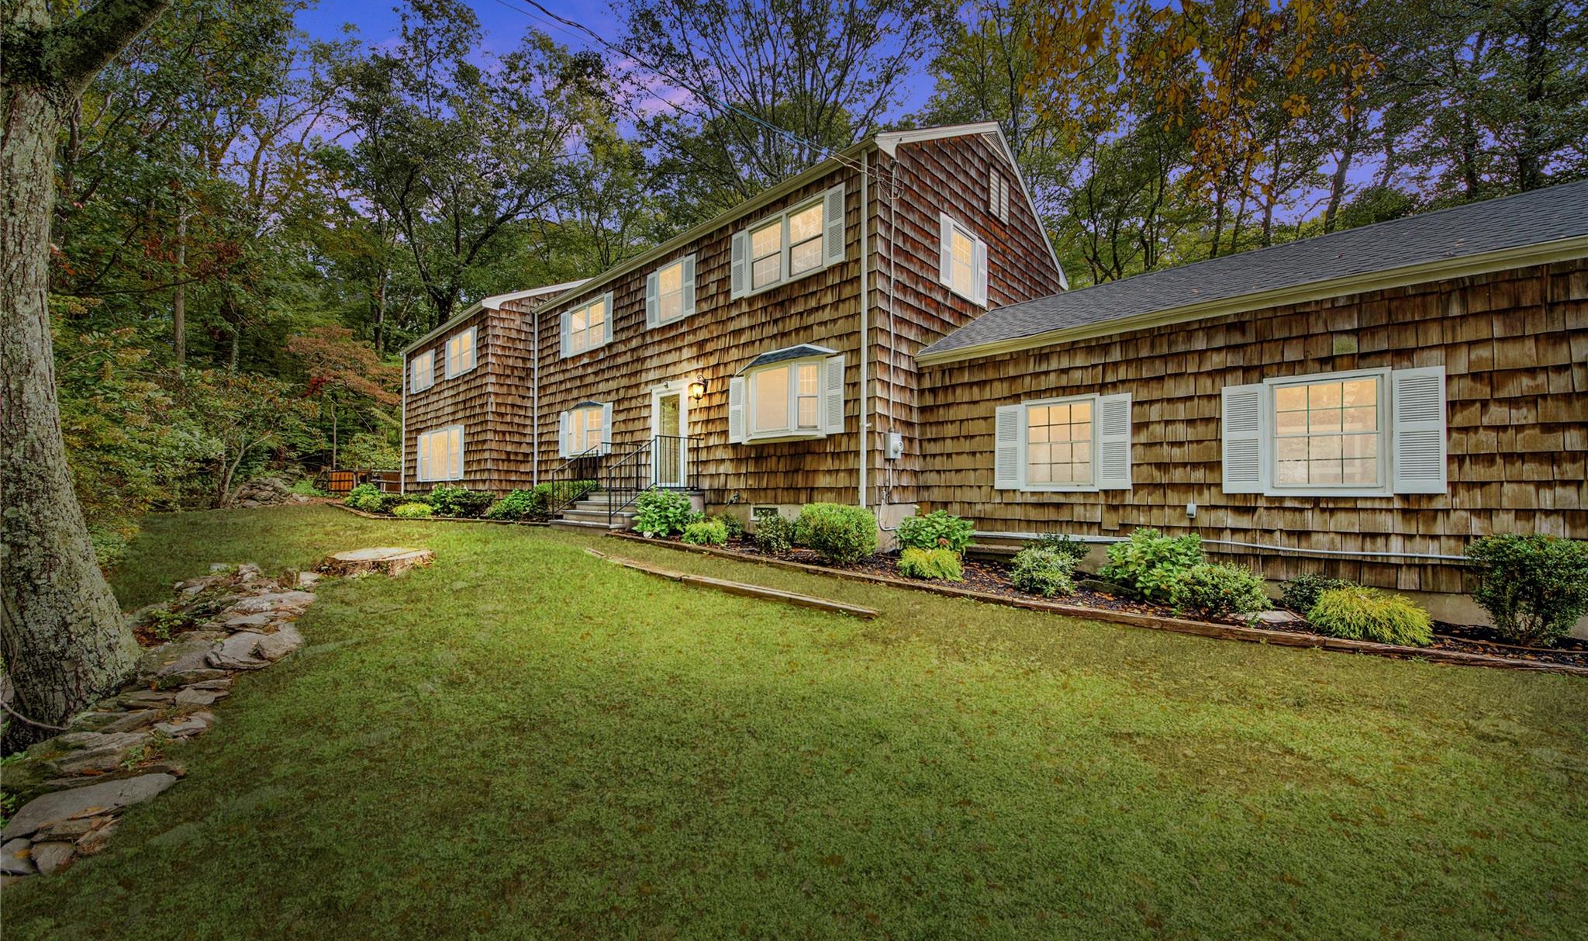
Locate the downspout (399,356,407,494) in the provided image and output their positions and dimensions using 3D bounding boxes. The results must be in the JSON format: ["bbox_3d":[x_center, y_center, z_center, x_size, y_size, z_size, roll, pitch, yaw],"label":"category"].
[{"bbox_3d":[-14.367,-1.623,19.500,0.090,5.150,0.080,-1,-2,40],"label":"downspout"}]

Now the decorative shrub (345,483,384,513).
[{"bbox_3d":[-12.896,0.820,15.900,0.980,0.880,0.950,-1,-2,40],"label":"decorative shrub"}]

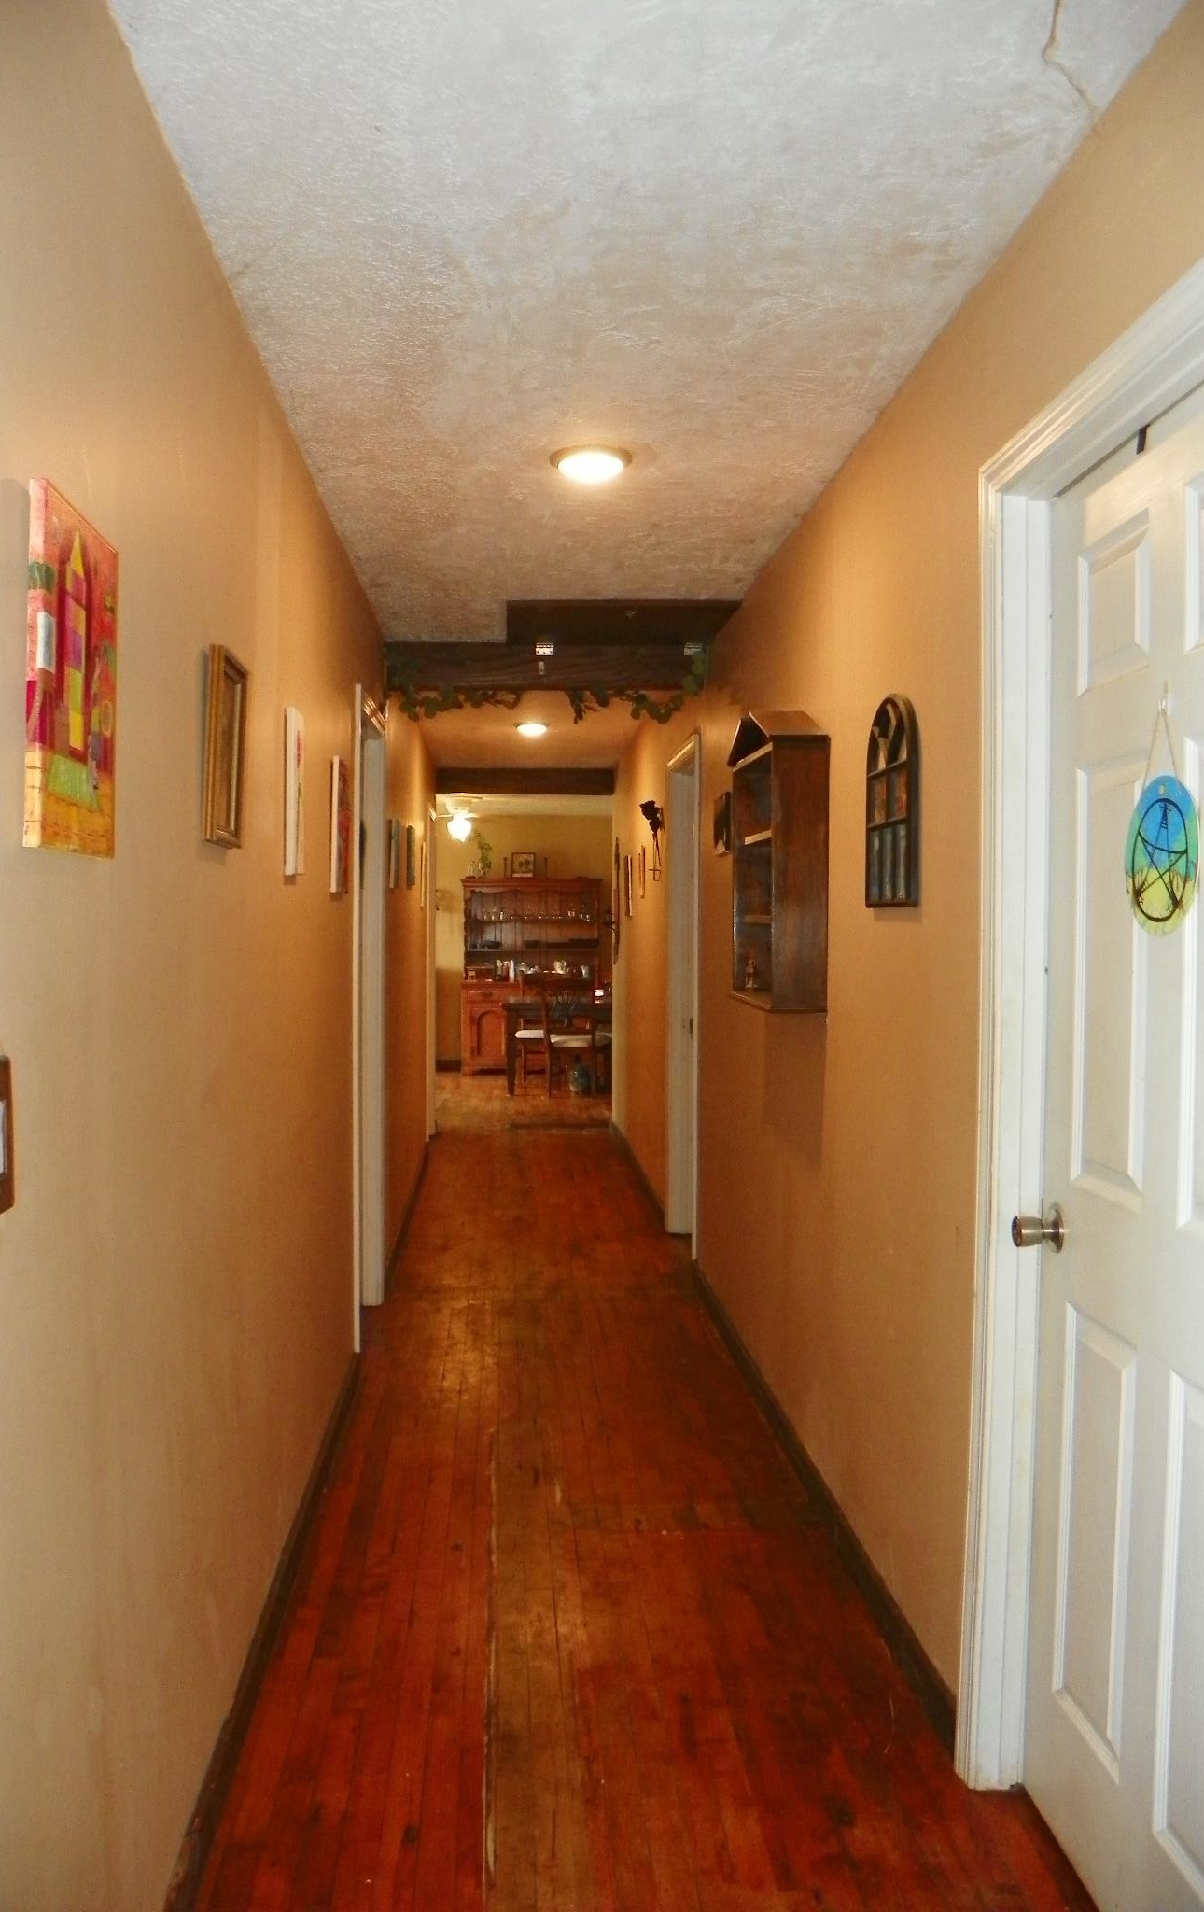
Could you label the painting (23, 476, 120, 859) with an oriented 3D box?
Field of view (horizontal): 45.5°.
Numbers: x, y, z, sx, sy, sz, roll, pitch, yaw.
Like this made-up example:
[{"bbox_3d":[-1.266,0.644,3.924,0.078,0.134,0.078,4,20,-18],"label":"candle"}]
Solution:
[{"bbox_3d":[-0.560,-0.290,1.525,0.020,0.356,0.270,0,1,-4],"label":"painting"}]

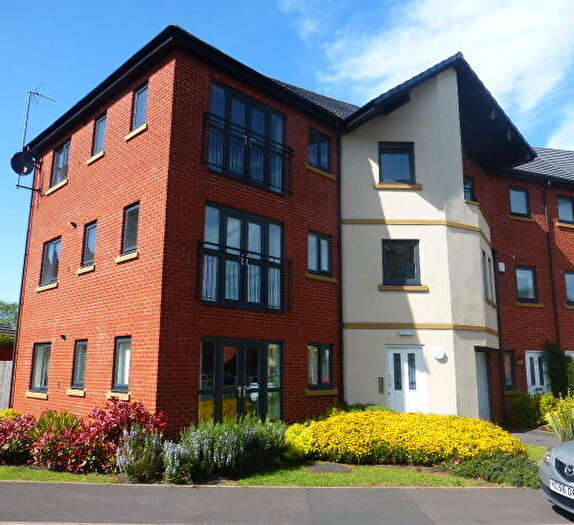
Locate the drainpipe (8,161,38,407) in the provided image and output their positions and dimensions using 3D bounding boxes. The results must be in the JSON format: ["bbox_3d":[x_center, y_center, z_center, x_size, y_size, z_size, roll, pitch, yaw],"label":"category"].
[{"bbox_3d":[-7.595,0.598,13.996,0.080,7.650,0.080,-11,-16,44],"label":"drainpipe"}]

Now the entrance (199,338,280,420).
[{"bbox_3d":[-0.891,2.611,9.815,0.120,2.100,2.200,-10,-15,43],"label":"entrance"}]

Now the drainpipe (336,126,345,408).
[{"bbox_3d":[1.380,0.283,12.361,0.080,7.750,0.080,-11,-16,44],"label":"drainpipe"}]

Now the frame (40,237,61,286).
[{"bbox_3d":[-6.259,0.006,12.954,1.220,1.210,0.100,-11,-16,44],"label":"frame"}]

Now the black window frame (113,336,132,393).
[{"bbox_3d":[-3.158,1.974,9.396,0.680,1.050,0.100,-10,-15,43],"label":"black window frame"}]

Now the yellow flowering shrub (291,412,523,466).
[{"bbox_3d":[2.281,3.293,9.345,4.450,0.750,1.900,0,-11,0],"label":"yellow flowering shrub"}]

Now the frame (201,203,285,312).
[{"bbox_3d":[-0.879,-0.036,10.272,0.110,2.040,2.180,-11,-16,44],"label":"frame"}]

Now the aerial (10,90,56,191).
[{"bbox_3d":[-7.524,-3.579,14.318,0.500,2.950,1.000,-11,-16,44],"label":"aerial"}]

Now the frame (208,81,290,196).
[{"bbox_3d":[-0.854,-2.711,10.860,0.120,2.080,2.200,-10,-15,43],"label":"frame"}]

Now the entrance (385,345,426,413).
[{"bbox_3d":[2.920,3.110,11.914,0.960,2.040,0.100,0,-11,-1],"label":"entrance"}]

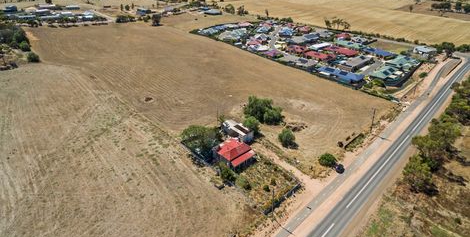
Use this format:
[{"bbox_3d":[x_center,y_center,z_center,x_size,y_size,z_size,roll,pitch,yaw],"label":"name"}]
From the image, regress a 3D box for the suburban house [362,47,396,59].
[{"bbox_3d":[119.710,-55.100,216.930,13.000,4.800,21.000,-16,33,-28],"label":"suburban house"}]

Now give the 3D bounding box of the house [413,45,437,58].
[{"bbox_3d":[159.330,-56.520,219.560,14.500,5.500,12.500,-20,35,-33],"label":"house"}]

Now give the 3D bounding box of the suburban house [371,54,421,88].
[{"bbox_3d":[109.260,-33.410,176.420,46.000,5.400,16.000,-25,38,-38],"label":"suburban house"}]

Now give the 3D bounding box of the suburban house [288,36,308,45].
[{"bbox_3d":[61.830,-76.120,254.240,15.500,4.800,13.000,-23,37,-37],"label":"suburban house"}]

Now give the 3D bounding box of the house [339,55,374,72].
[{"bbox_3d":[91.910,-43.100,196.190,25.000,5.000,13.000,-22,36,-35],"label":"house"}]

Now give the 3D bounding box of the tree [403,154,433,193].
[{"bbox_3d":[61.340,18.580,87.970,8.500,12.000,8.500,0,29,0],"label":"tree"}]

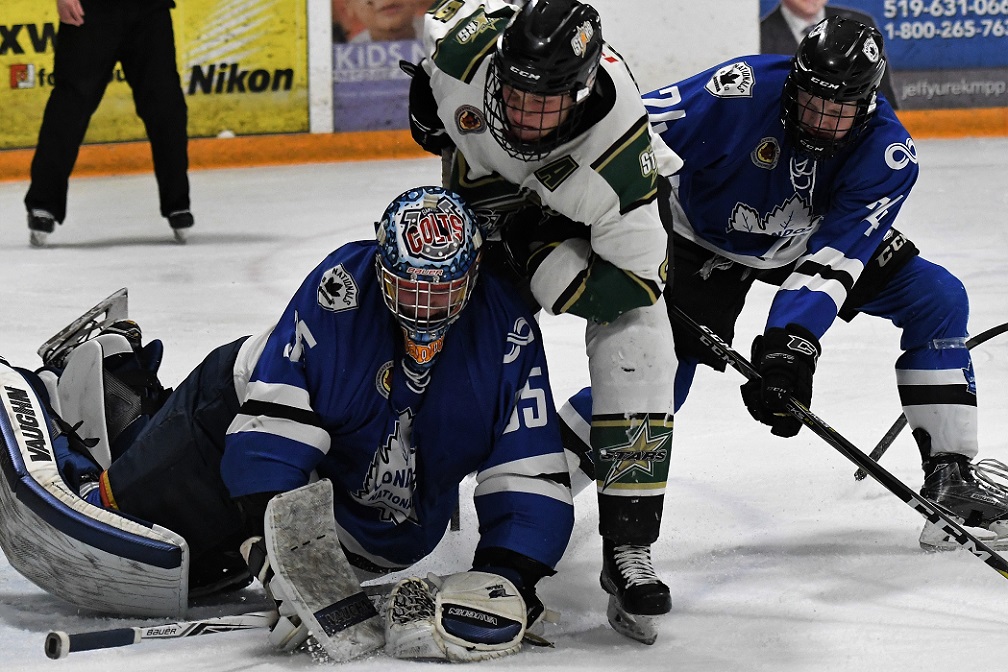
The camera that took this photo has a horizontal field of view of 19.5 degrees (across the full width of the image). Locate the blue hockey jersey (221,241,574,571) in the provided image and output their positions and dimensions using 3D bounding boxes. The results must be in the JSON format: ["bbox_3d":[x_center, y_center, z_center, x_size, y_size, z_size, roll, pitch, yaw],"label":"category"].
[{"bbox_3d":[-0.240,0.147,6.500,0.750,0.700,0.500,-1,33,-6],"label":"blue hockey jersey"}]

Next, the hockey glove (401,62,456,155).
[{"bbox_3d":[-0.160,-0.497,6.400,0.160,0.240,0.170,3,8,27],"label":"hockey glove"}]

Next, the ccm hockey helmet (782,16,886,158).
[{"bbox_3d":[0.785,-0.592,7.030,0.240,0.290,0.290,11,38,10],"label":"ccm hockey helmet"}]

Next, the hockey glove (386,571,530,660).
[{"bbox_3d":[-0.098,0.579,6.220,0.300,0.200,0.280,1,8,11],"label":"hockey glove"}]

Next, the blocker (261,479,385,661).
[{"bbox_3d":[-0.385,0.499,6.200,0.200,0.380,0.130,-20,0,-42],"label":"blocker"}]

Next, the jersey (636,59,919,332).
[{"bbox_3d":[0.667,-0.349,7.200,0.700,0.660,0.480,1,48,11],"label":"jersey"}]

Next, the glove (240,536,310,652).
[{"bbox_3d":[-0.466,0.547,6.270,0.150,0.250,0.170,-20,0,-42],"label":"glove"}]

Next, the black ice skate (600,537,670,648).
[{"bbox_3d":[0.282,0.514,6.360,0.105,0.260,0.300,-3,8,-22],"label":"black ice skate"}]

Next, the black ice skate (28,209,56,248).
[{"bbox_3d":[-2.292,-0.564,14.600,0.110,0.240,0.290,-2,8,-11],"label":"black ice skate"}]

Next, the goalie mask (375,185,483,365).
[{"bbox_3d":[-0.168,-0.144,6.450,0.250,0.340,0.300,4,33,2],"label":"goalie mask"}]

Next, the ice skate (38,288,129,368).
[{"bbox_3d":[-0.933,0.051,6.950,0.300,0.240,0.110,-35,0,-6],"label":"ice skate"}]

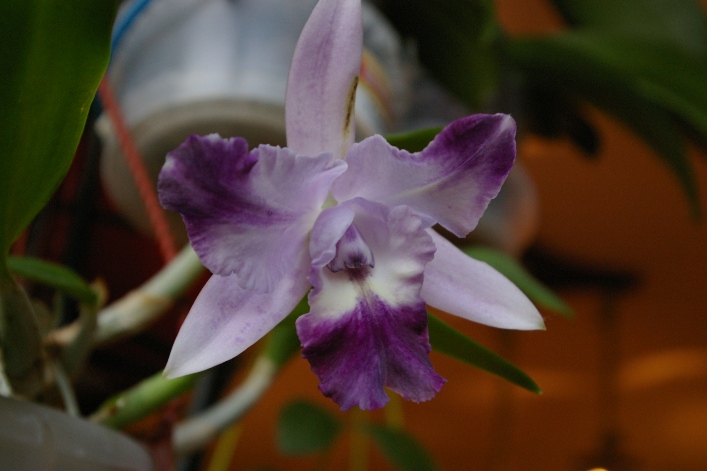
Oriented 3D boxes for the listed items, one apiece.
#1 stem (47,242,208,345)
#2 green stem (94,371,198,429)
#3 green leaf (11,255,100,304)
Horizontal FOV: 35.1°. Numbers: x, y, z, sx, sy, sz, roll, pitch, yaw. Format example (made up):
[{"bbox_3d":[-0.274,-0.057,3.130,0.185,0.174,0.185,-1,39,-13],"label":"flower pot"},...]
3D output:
[{"bbox_3d":[-0.084,0.022,0.425,0.069,0.013,0.013,-29,0,8],"label":"stem"},{"bbox_3d":[-0.073,0.058,0.403,0.041,0.010,0.010,-22,0,-7],"label":"green stem"},{"bbox_3d":[-0.112,0.016,0.415,0.035,0.008,0.011,18,0,0],"label":"green leaf"}]

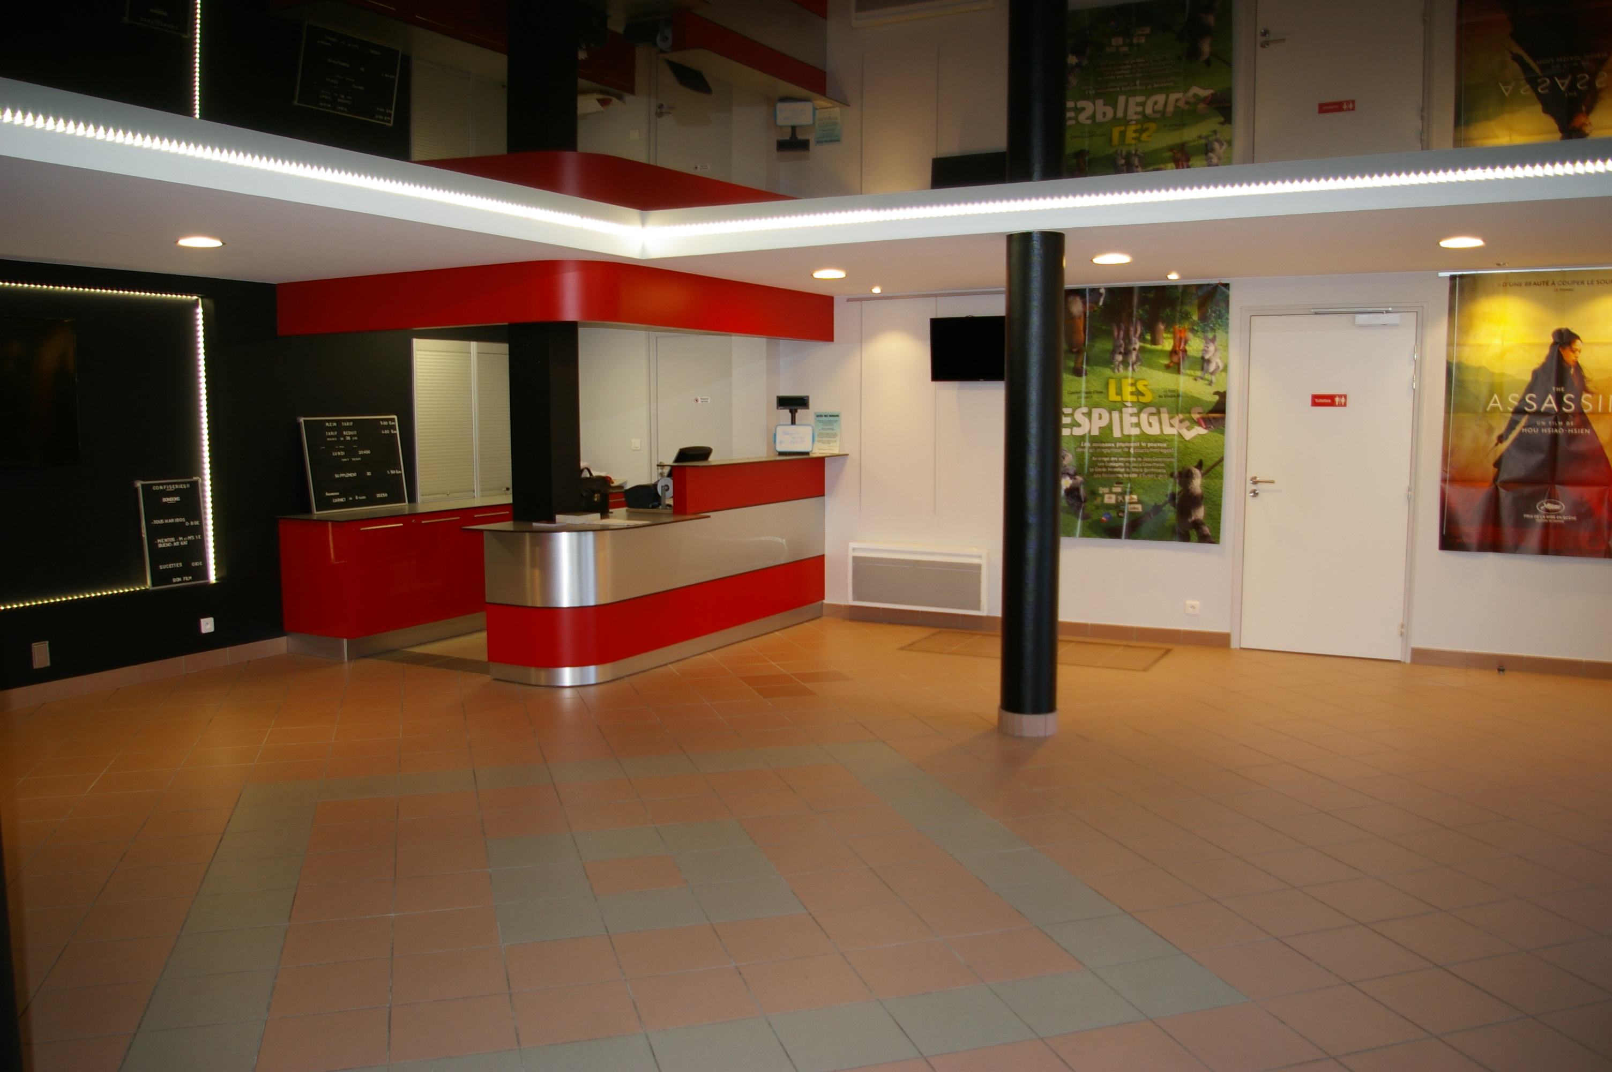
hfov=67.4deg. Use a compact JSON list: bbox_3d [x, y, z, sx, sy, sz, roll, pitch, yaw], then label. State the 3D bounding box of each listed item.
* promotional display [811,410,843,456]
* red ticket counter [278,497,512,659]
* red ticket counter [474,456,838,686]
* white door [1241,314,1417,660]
[{"bbox_3d":[0.160,-0.722,8.481,0.205,0.292,0.060,3,6,25],"label":"promotional display"},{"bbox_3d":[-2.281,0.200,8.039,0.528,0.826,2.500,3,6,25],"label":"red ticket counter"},{"bbox_3d":[-0.743,0.096,7.443,0.890,1.168,2.933,3,6,25],"label":"red ticket counter"},{"bbox_3d":[3.102,-0.291,7.209,0.915,2.038,0.060,3,6,25],"label":"white door"}]

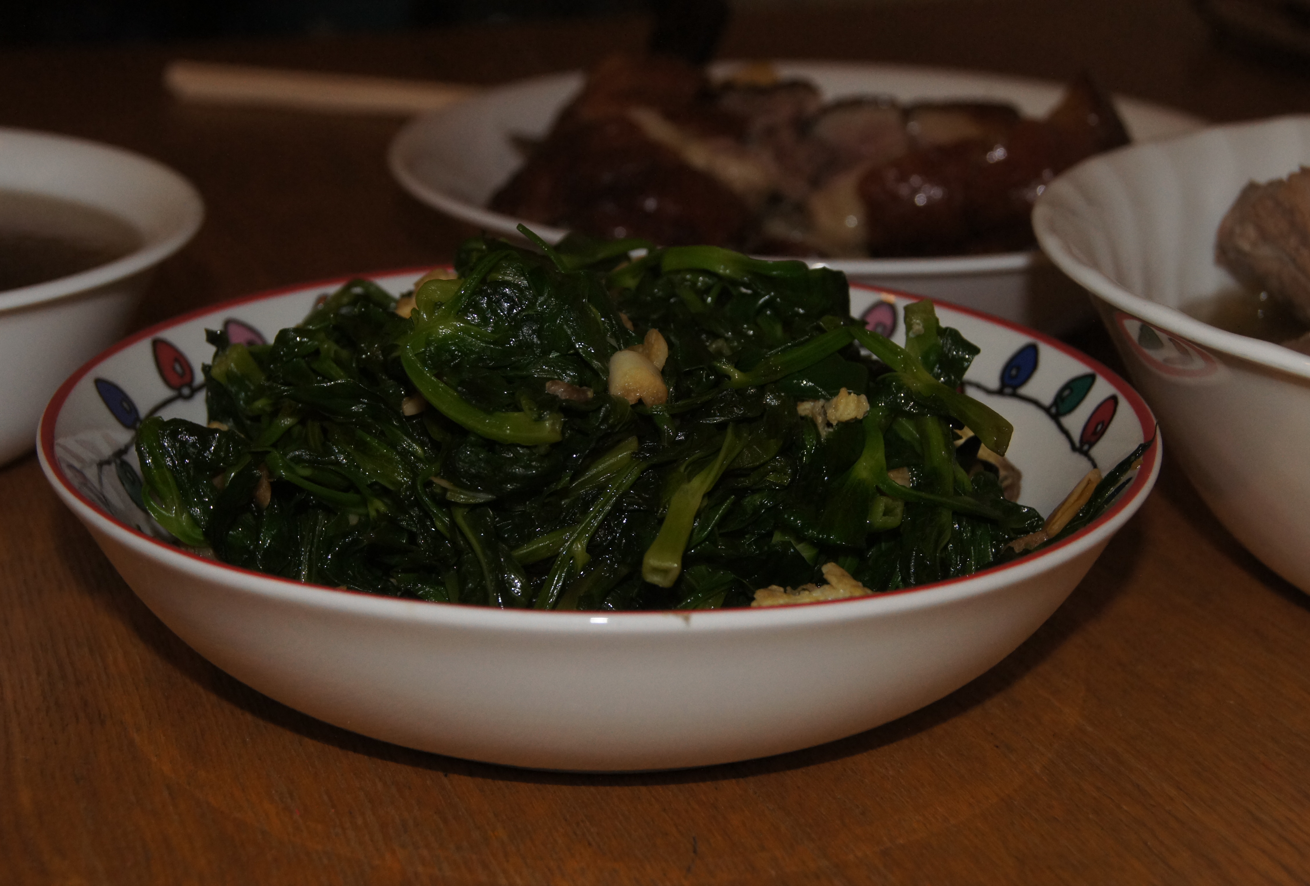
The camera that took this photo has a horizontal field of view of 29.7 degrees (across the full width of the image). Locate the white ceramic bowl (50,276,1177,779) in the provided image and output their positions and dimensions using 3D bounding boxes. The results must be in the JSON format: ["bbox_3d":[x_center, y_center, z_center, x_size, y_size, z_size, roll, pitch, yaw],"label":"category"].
[{"bbox_3d":[-0.009,0.013,0.444,0.194,0.044,0.194,1,19,0],"label":"white ceramic bowl"}]

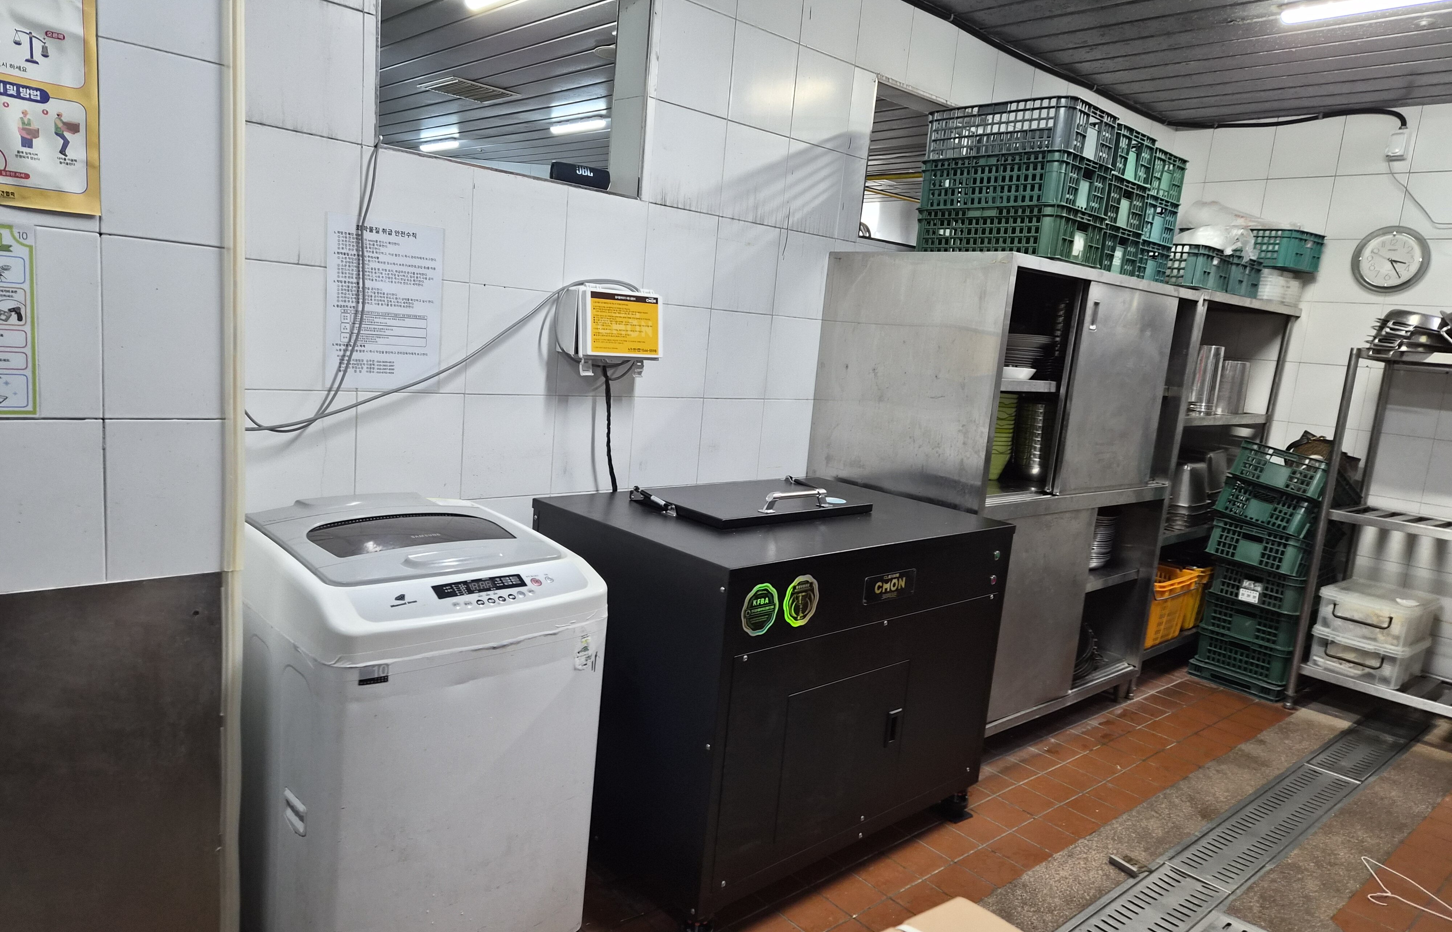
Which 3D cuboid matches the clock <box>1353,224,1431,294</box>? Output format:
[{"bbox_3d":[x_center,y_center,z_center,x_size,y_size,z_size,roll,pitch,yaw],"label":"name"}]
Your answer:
[{"bbox_3d":[3.110,-0.965,4.515,0.045,0.311,0.311,-3,12,-43],"label":"clock"}]

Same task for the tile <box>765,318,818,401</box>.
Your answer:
[{"bbox_3d":[0.263,-0.395,3.573,0.297,0.302,0.010,-3,11,-43],"label":"tile"}]

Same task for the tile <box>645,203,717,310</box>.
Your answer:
[{"bbox_3d":[-0.145,-0.669,3.097,0.293,0.300,0.010,-3,11,-43],"label":"tile"}]

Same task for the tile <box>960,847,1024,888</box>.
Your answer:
[{"bbox_3d":[0.784,1.183,2.842,0.150,0.010,0.150,-3,12,-42],"label":"tile"}]

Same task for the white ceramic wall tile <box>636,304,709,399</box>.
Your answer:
[{"bbox_3d":[-0.168,-0.372,3.144,0.295,0.302,0.010,-3,12,-43],"label":"white ceramic wall tile"}]

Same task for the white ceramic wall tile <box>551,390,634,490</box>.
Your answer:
[{"bbox_3d":[-0.413,-0.065,2.991,0.299,0.299,0.010,-3,12,-44],"label":"white ceramic wall tile"}]

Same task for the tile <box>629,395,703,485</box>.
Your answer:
[{"bbox_3d":[-0.198,-0.076,3.212,0.297,0.302,0.010,-3,11,-43],"label":"tile"}]

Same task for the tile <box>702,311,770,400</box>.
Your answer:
[{"bbox_3d":[0.046,-0.389,3.364,0.299,0.299,0.010,-3,12,-44],"label":"tile"}]

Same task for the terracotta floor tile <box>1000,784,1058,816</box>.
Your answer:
[{"bbox_3d":[0.965,1.076,3.090,0.152,0.010,0.150,-3,11,-43],"label":"terracotta floor tile"}]

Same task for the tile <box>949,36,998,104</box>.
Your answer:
[{"bbox_3d":[1.041,-1.639,4.044,0.300,0.300,0.010,-3,12,-43],"label":"tile"}]

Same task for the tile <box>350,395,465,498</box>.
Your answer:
[{"bbox_3d":[-0.845,-0.039,2.573,0.299,0.299,0.010,-3,12,-44],"label":"tile"}]

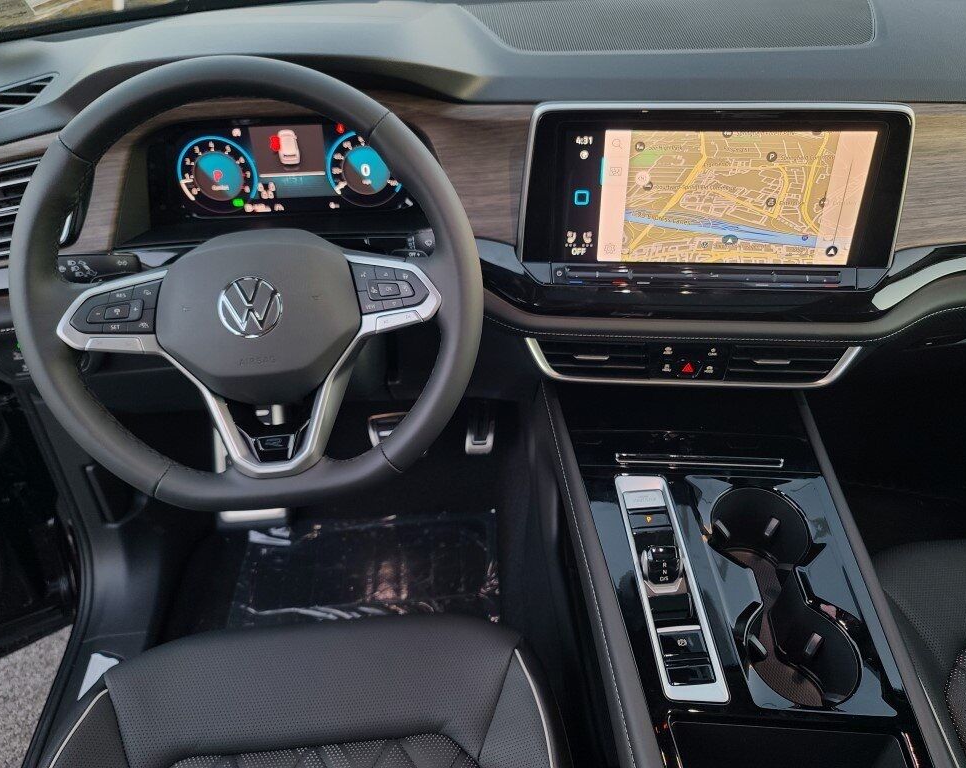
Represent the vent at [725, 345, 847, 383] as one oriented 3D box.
[{"bbox_3d":[0.312,-0.025,0.762,0.125,0.045,0.032,1,32,1],"label":"vent"}]

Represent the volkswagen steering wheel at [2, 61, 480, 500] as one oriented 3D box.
[{"bbox_3d":[-0.186,-0.073,0.613,0.372,0.364,0.080,-6,13,-3],"label":"volkswagen steering wheel"}]

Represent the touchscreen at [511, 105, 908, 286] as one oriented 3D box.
[{"bbox_3d":[0.215,-0.176,0.706,0.350,0.172,0.035,2,29,4],"label":"touchscreen"}]

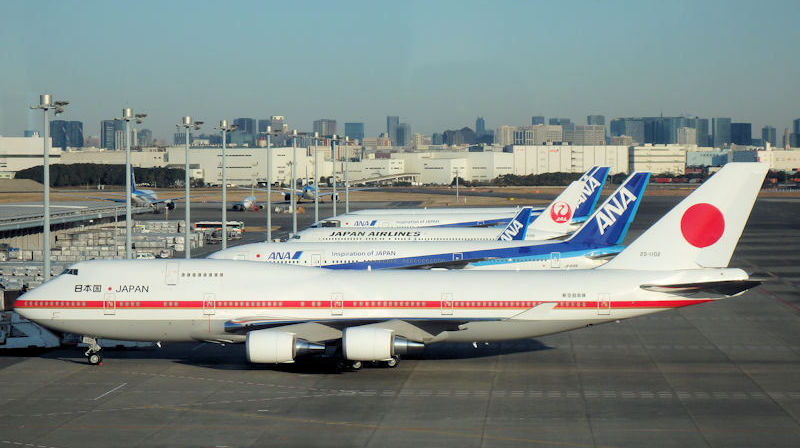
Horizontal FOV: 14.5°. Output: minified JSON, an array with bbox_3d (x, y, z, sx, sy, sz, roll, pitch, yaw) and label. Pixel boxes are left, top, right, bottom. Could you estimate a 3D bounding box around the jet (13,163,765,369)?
[{"bbox_3d":[-0.970,3.870,293.500,70.600,19.300,64.500,0,1,2],"label":"jet"}]

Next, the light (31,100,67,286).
[{"bbox_3d":[-36.600,-0.430,328.000,4.000,26.000,3.200,0,1,2],"label":"light"}]

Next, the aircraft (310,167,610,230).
[{"bbox_3d":[11.700,-2.500,647.000,63.500,18.200,60.700,0,1,2],"label":"aircraft"}]

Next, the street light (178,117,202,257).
[{"bbox_3d":[-30.900,-2.800,463.000,4.000,26.000,3.200,0,1,2],"label":"street light"}]

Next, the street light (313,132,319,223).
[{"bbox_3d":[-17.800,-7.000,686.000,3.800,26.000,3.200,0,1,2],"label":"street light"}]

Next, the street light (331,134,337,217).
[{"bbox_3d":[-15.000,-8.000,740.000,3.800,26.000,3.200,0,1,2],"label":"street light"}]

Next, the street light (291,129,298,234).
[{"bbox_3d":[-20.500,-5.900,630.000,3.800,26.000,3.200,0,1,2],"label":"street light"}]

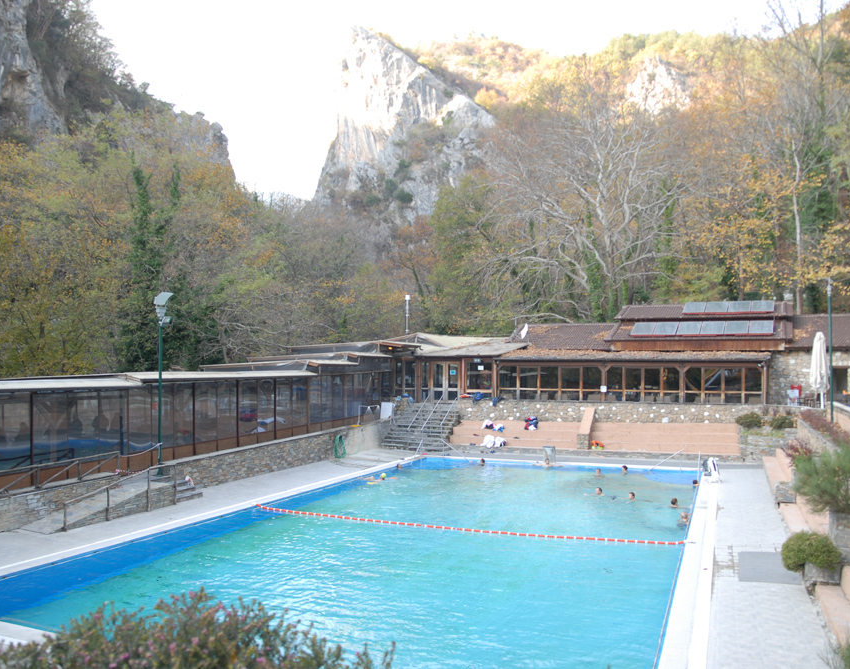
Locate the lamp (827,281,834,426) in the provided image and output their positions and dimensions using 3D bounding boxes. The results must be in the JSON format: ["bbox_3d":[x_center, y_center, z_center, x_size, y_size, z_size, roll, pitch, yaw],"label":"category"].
[{"bbox_3d":[17.182,0.792,29.405,0.400,6.150,0.330,-1,-4,23],"label":"lamp"}]

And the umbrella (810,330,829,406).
[{"bbox_3d":[19.357,1.762,34.082,0.820,3.750,0.820,-1,-4,23],"label":"umbrella"}]

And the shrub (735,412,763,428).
[{"bbox_3d":[14.277,3.770,30.541,1.100,0.660,0.950,-1,-4,23],"label":"shrub"}]

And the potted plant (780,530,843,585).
[{"bbox_3d":[7.064,3.994,12.668,0.950,0.800,0.950,-1,-4,23],"label":"potted plant"}]

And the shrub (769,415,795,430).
[{"bbox_3d":[16.736,4.146,32.567,1.040,0.640,0.950,-1,-4,23],"label":"shrub"}]

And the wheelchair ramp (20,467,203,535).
[{"bbox_3d":[-9.223,4.744,21.034,1.476,1.230,5.863,-2,-4,23],"label":"wheelchair ramp"}]

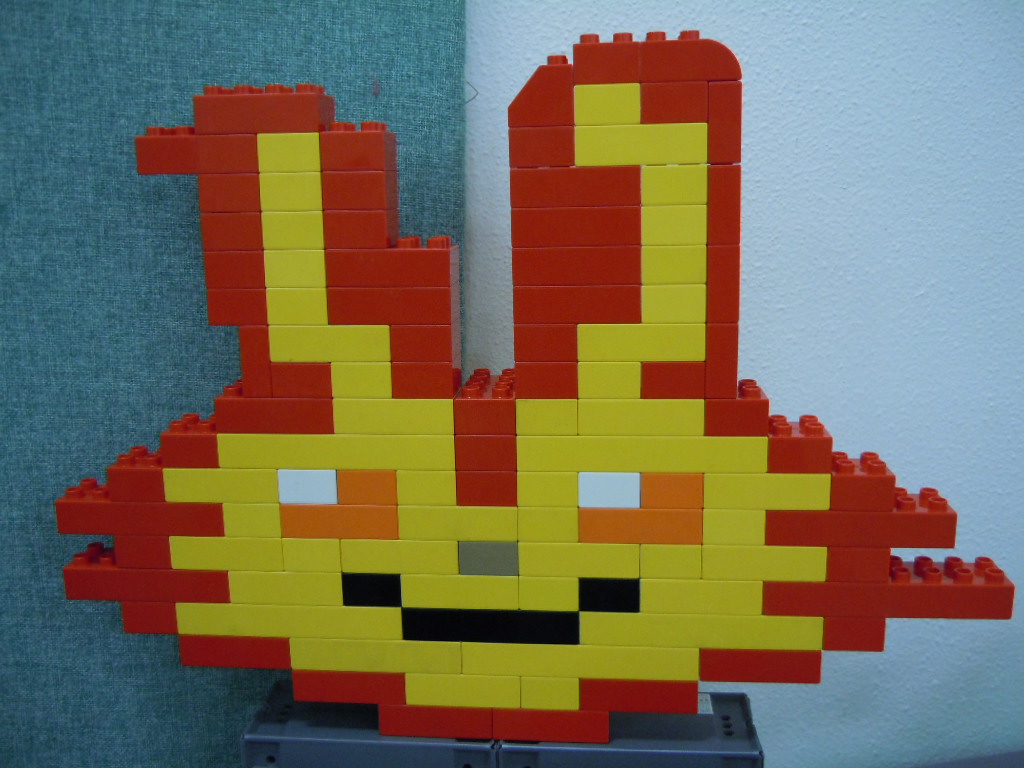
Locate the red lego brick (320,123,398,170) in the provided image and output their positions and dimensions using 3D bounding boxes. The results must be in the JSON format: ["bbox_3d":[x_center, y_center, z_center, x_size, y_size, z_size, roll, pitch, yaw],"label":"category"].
[{"bbox_3d":[-0.077,-0.120,0.514,0.032,0.024,0.032,0,10,6],"label":"red lego brick"}]

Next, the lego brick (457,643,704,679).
[{"bbox_3d":[0.038,0.144,0.555,0.128,0.021,0.032,0,11,6],"label":"lego brick"}]

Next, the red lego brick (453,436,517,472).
[{"bbox_3d":[-0.013,0.031,0.538,0.032,0.021,0.032,0,11,6],"label":"red lego brick"}]

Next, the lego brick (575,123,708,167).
[{"bbox_3d":[0.065,-0.119,0.503,0.064,0.021,0.032,0,11,6],"label":"lego brick"}]

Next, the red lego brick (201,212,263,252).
[{"bbox_3d":[-0.141,-0.082,0.529,0.032,0.021,0.032,0,10,6],"label":"red lego brick"}]

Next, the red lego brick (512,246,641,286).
[{"bbox_3d":[0.034,-0.062,0.516,0.064,0.020,0.032,0,11,5],"label":"red lego brick"}]

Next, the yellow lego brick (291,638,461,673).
[{"bbox_3d":[-0.074,0.146,0.570,0.096,0.021,0.032,0,11,5],"label":"yellow lego brick"}]

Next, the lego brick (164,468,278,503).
[{"bbox_3d":[-0.155,0.050,0.556,0.064,0.021,0.032,0,11,6],"label":"lego brick"}]

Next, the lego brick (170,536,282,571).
[{"bbox_3d":[-0.154,0.089,0.566,0.064,0.021,0.032,0,11,5],"label":"lego brick"}]

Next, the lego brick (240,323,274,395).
[{"bbox_3d":[-0.132,-0.015,0.540,0.016,0.041,0.032,0,10,6],"label":"lego brick"}]

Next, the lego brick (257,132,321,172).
[{"bbox_3d":[-0.110,-0.119,0.518,0.032,0.020,0.032,0,11,5],"label":"lego brick"}]

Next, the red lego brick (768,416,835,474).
[{"bbox_3d":[0.148,0.031,0.526,0.032,0.023,0.032,0,11,5],"label":"red lego brick"}]

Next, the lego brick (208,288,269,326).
[{"bbox_3d":[-0.142,-0.044,0.537,0.032,0.021,0.032,0,11,6],"label":"lego brick"}]

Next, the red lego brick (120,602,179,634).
[{"bbox_3d":[-0.200,0.127,0.576,0.032,0.020,0.032,0,11,5],"label":"red lego brick"}]

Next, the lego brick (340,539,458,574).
[{"bbox_3d":[-0.059,0.088,0.554,0.064,0.023,0.032,0,11,6],"label":"lego brick"}]

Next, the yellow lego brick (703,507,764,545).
[{"bbox_3d":[0.116,0.071,0.537,0.032,0.021,0.032,0,11,5],"label":"yellow lego brick"}]

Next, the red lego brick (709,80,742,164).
[{"bbox_3d":[0.103,-0.129,0.497,0.016,0.040,0.032,0,11,5],"label":"red lego brick"}]

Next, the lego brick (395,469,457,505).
[{"bbox_3d":[-0.043,0.051,0.548,0.032,0.021,0.032,0,11,5],"label":"lego brick"}]

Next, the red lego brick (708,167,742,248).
[{"bbox_3d":[0.105,-0.091,0.502,0.016,0.041,0.032,0,11,7],"label":"red lego brick"}]

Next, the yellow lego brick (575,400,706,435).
[{"bbox_3d":[0.067,0.013,0.528,0.064,0.020,0.032,0,11,5],"label":"yellow lego brick"}]

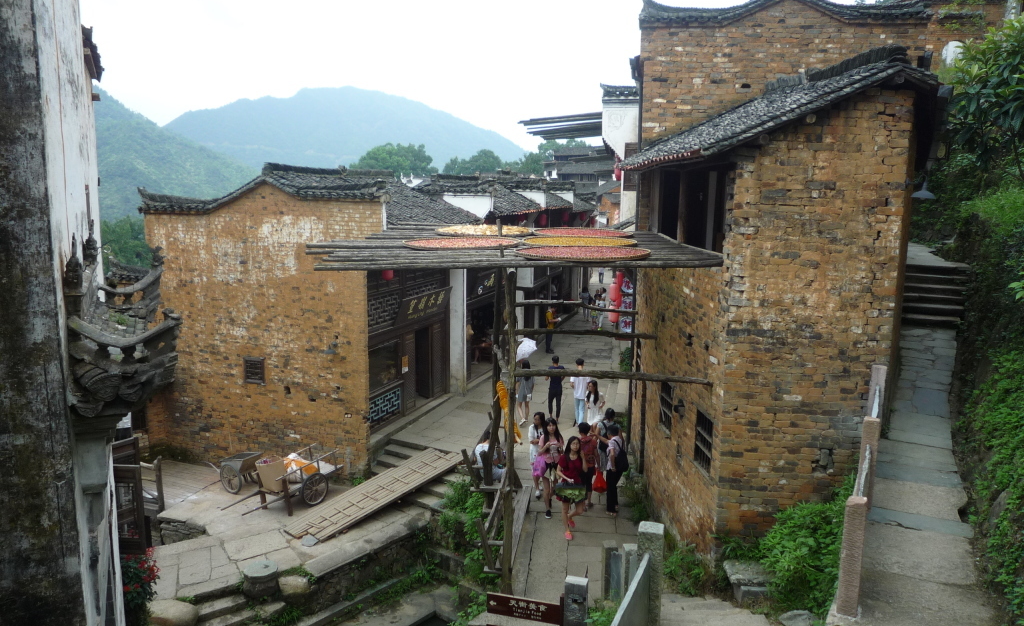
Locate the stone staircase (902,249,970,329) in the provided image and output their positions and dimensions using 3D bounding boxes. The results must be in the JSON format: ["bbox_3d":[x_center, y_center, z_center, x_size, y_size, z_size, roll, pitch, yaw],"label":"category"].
[{"bbox_3d":[8.025,-0.293,13.955,1.180,1.020,1.750,6,9,33],"label":"stone staircase"}]

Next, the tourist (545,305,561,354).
[{"bbox_3d":[1.448,0.601,26.879,0.450,1.700,0.450,1,8,7],"label":"tourist"}]

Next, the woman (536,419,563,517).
[{"bbox_3d":[0.677,2.654,12.781,0.520,1.670,0.450,1,8,5],"label":"woman"}]

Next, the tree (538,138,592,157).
[{"bbox_3d":[5.788,-15.740,80.000,6.500,7.500,6.000,0,8,0],"label":"tree"}]

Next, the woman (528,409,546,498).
[{"bbox_3d":[0.483,2.598,13.734,0.480,1.620,0.380,3,9,20],"label":"woman"}]

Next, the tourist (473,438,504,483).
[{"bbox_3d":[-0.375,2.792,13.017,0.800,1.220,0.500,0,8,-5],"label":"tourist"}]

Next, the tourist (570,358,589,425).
[{"bbox_3d":[1.682,1.923,18.379,0.500,1.700,0.380,1,8,3],"label":"tourist"}]

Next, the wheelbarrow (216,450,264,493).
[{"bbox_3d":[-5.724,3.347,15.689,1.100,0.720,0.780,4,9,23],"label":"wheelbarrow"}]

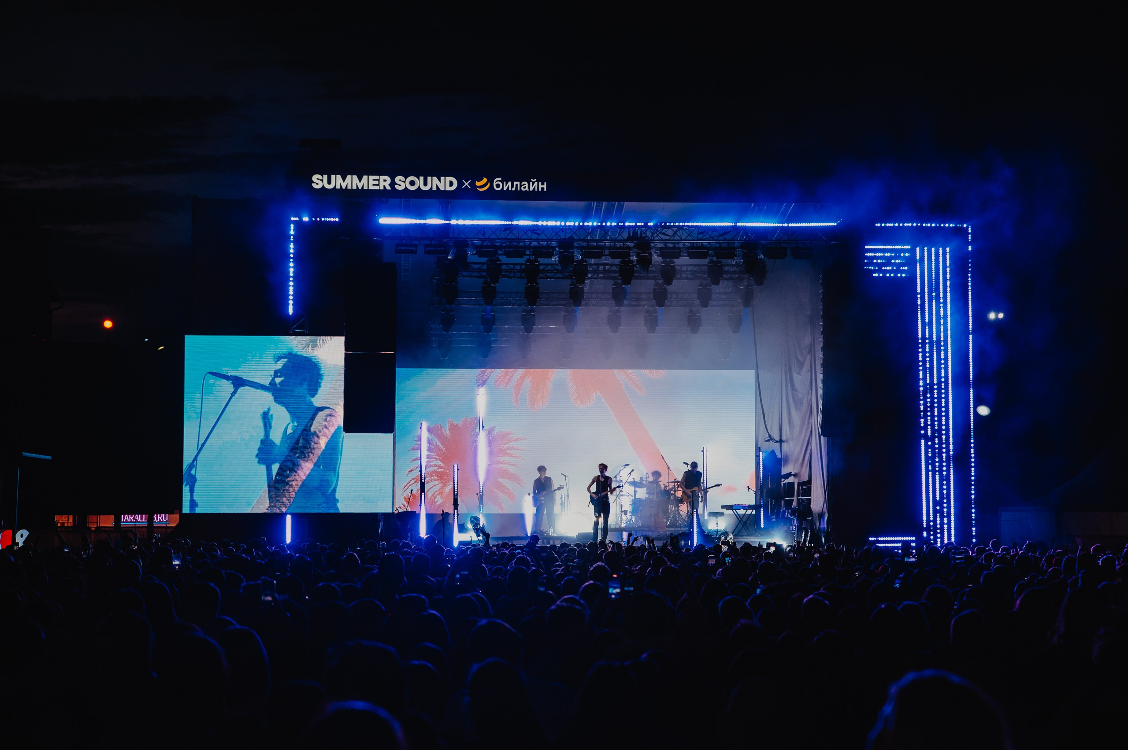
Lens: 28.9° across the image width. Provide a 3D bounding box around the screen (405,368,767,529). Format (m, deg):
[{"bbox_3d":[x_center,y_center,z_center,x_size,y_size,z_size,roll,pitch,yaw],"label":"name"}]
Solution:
[{"bbox_3d":[0.319,1.808,58.800,9.700,4.000,0.200,0,-4,-5],"label":"screen"}]

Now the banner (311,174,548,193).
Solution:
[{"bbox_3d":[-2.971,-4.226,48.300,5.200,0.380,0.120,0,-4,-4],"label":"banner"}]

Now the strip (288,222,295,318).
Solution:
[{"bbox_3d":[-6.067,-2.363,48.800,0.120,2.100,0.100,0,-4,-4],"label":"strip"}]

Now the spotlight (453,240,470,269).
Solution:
[{"bbox_3d":[-2.281,-2.681,48.700,0.360,0.660,0.360,0,-4,-5],"label":"spotlight"}]

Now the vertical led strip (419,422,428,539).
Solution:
[{"bbox_3d":[-3.194,2.432,49.800,0.150,2.750,0.140,0,-4,-4],"label":"vertical led strip"}]

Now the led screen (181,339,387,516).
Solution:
[{"bbox_3d":[-6.084,1.093,48.300,4.600,3.900,0.150,0,-4,-4],"label":"led screen"}]

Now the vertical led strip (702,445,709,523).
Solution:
[{"bbox_3d":[3.515,2.706,54.300,0.130,1.930,0.120,0,-4,-5],"label":"vertical led strip"}]

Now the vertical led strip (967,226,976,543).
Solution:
[{"bbox_3d":[8.987,0.223,48.300,0.110,7.000,0.110,0,-4,-5],"label":"vertical led strip"}]

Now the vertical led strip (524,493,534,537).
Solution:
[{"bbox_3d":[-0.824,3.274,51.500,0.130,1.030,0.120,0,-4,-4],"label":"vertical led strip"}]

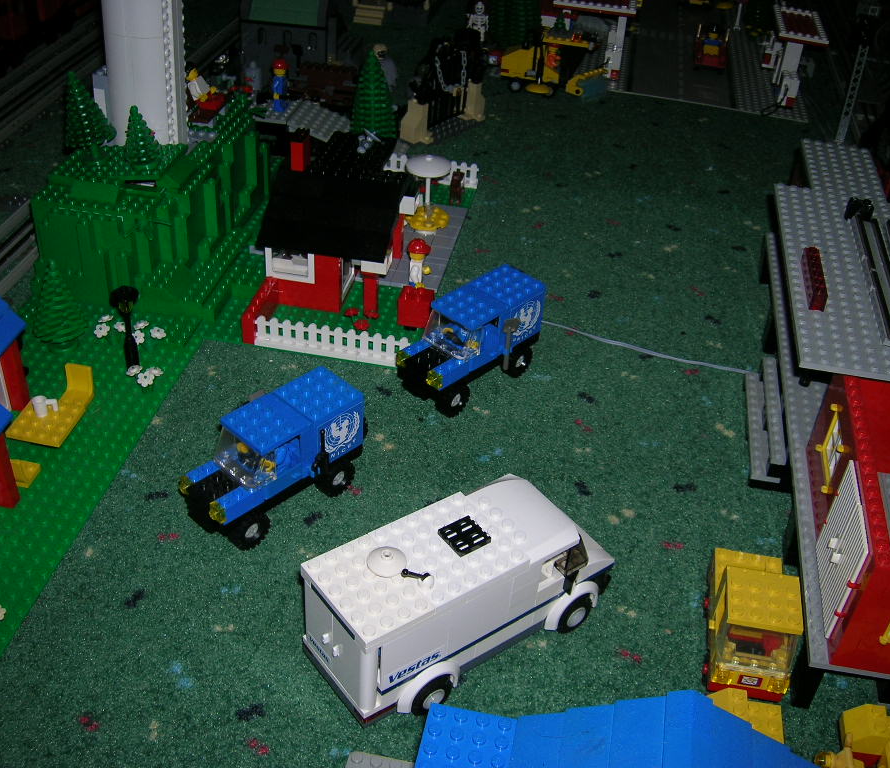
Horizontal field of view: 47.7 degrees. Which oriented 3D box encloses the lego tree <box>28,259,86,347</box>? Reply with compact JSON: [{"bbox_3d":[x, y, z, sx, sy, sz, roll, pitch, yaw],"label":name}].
[{"bbox_3d":[-0.227,-0.047,0.587,0.034,0.059,0.034,4,37,0],"label":"lego tree"}]

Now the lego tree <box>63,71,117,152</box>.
[{"bbox_3d":[-0.240,-0.180,0.672,0.037,0.060,0.037,3,35,12],"label":"lego tree"}]

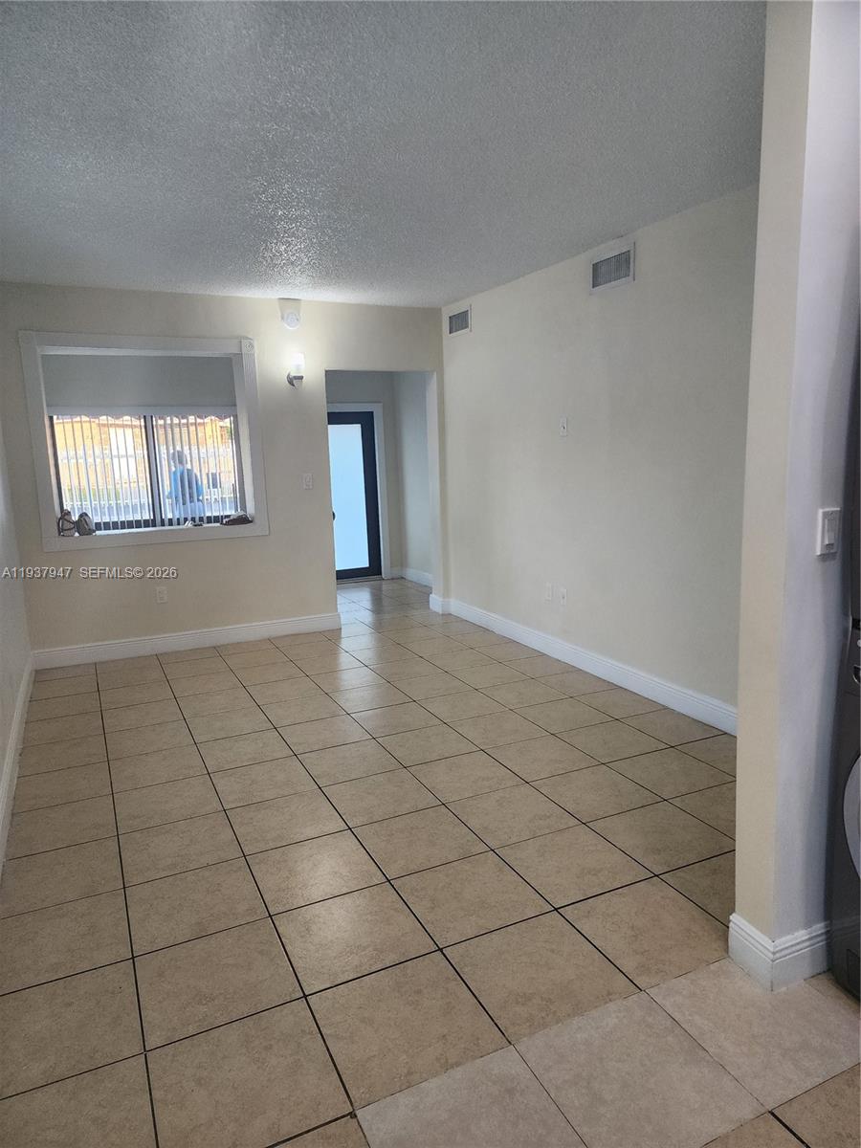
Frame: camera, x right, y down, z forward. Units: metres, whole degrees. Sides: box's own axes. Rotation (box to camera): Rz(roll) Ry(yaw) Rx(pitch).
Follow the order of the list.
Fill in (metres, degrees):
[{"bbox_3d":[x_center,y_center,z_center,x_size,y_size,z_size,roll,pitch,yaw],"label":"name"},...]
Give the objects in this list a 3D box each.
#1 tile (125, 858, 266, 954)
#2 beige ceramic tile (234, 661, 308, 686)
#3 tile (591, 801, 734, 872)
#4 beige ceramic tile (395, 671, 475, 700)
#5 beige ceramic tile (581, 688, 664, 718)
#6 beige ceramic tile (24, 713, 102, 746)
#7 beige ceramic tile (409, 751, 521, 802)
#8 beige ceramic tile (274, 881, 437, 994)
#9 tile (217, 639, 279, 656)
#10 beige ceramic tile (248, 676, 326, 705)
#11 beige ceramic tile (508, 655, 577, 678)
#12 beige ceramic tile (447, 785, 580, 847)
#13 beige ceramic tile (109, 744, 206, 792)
[{"bbox_3d":[-0.809,1.130,2.624,0.417,0.010,0.414,-7,11,-24],"label":"tile"},{"bbox_3d":[-1.079,0.672,5.086,0.406,0.010,0.406,-7,11,-24],"label":"beige ceramic tile"},{"bbox_3d":[0.861,0.968,2.825,0.401,0.010,0.401,-7,11,-24],"label":"tile"},{"bbox_3d":[0.006,0.688,4.639,0.401,0.010,0.401,-7,11,-24],"label":"beige ceramic tile"},{"bbox_3d":[1.060,0.715,4.235,0.352,0.010,0.401,-7,11,-24],"label":"beige ceramic tile"},{"bbox_3d":[-2.080,0.881,4.324,0.417,0.010,0.414,-7,11,-24],"label":"beige ceramic tile"},{"bbox_3d":[0.159,0.936,3.521,0.417,0.010,0.414,-7,11,-24],"label":"beige ceramic tile"},{"bbox_3d":[-0.252,1.152,2.442,0.420,0.010,0.420,-7,11,-24],"label":"beige ceramic tile"},{"bbox_3d":[-1.390,0.555,5.713,0.403,0.010,0.298,-7,11,-24],"label":"tile"},{"bbox_3d":[-0.934,0.746,4.846,0.417,0.010,0.414,-7,11,-24],"label":"beige ceramic tile"},{"bbox_3d":[0.713,0.602,4.940,0.349,0.010,0.390,-7,11,-24],"label":"beige ceramic tile"},{"bbox_3d":[0.338,1.002,3.171,0.420,0.010,0.420,-7,11,-24],"label":"beige ceramic tile"},{"bbox_3d":[-1.355,0.964,3.790,0.420,0.010,0.420,-7,11,-24],"label":"beige ceramic tile"}]

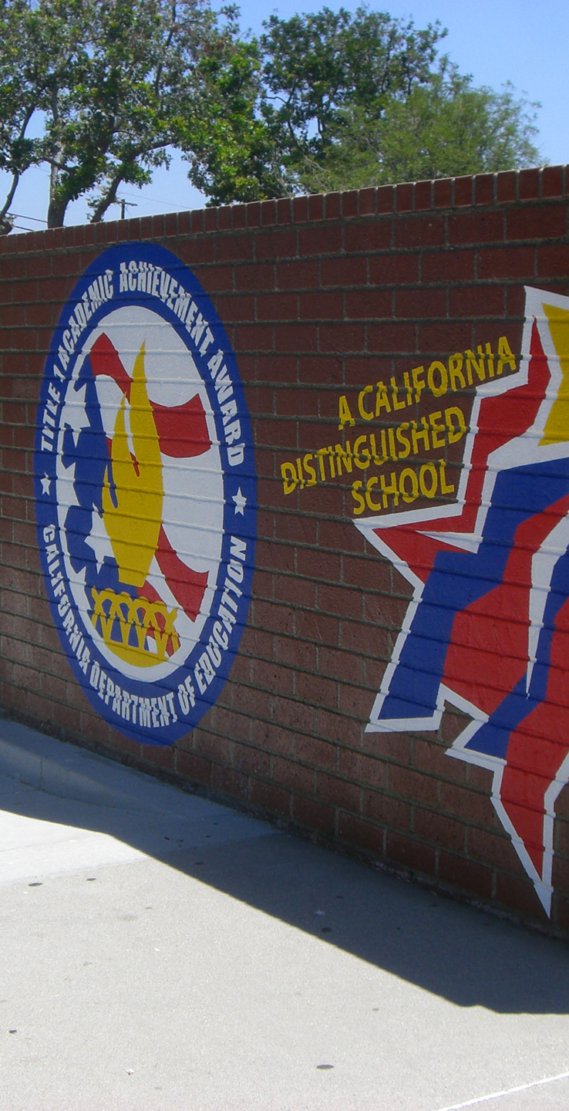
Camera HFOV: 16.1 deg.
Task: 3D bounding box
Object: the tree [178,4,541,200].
[{"bbox_3d":[1.343,-5.979,36.372,6.200,7.780,5.400,1,5,0],"label":"tree"}]

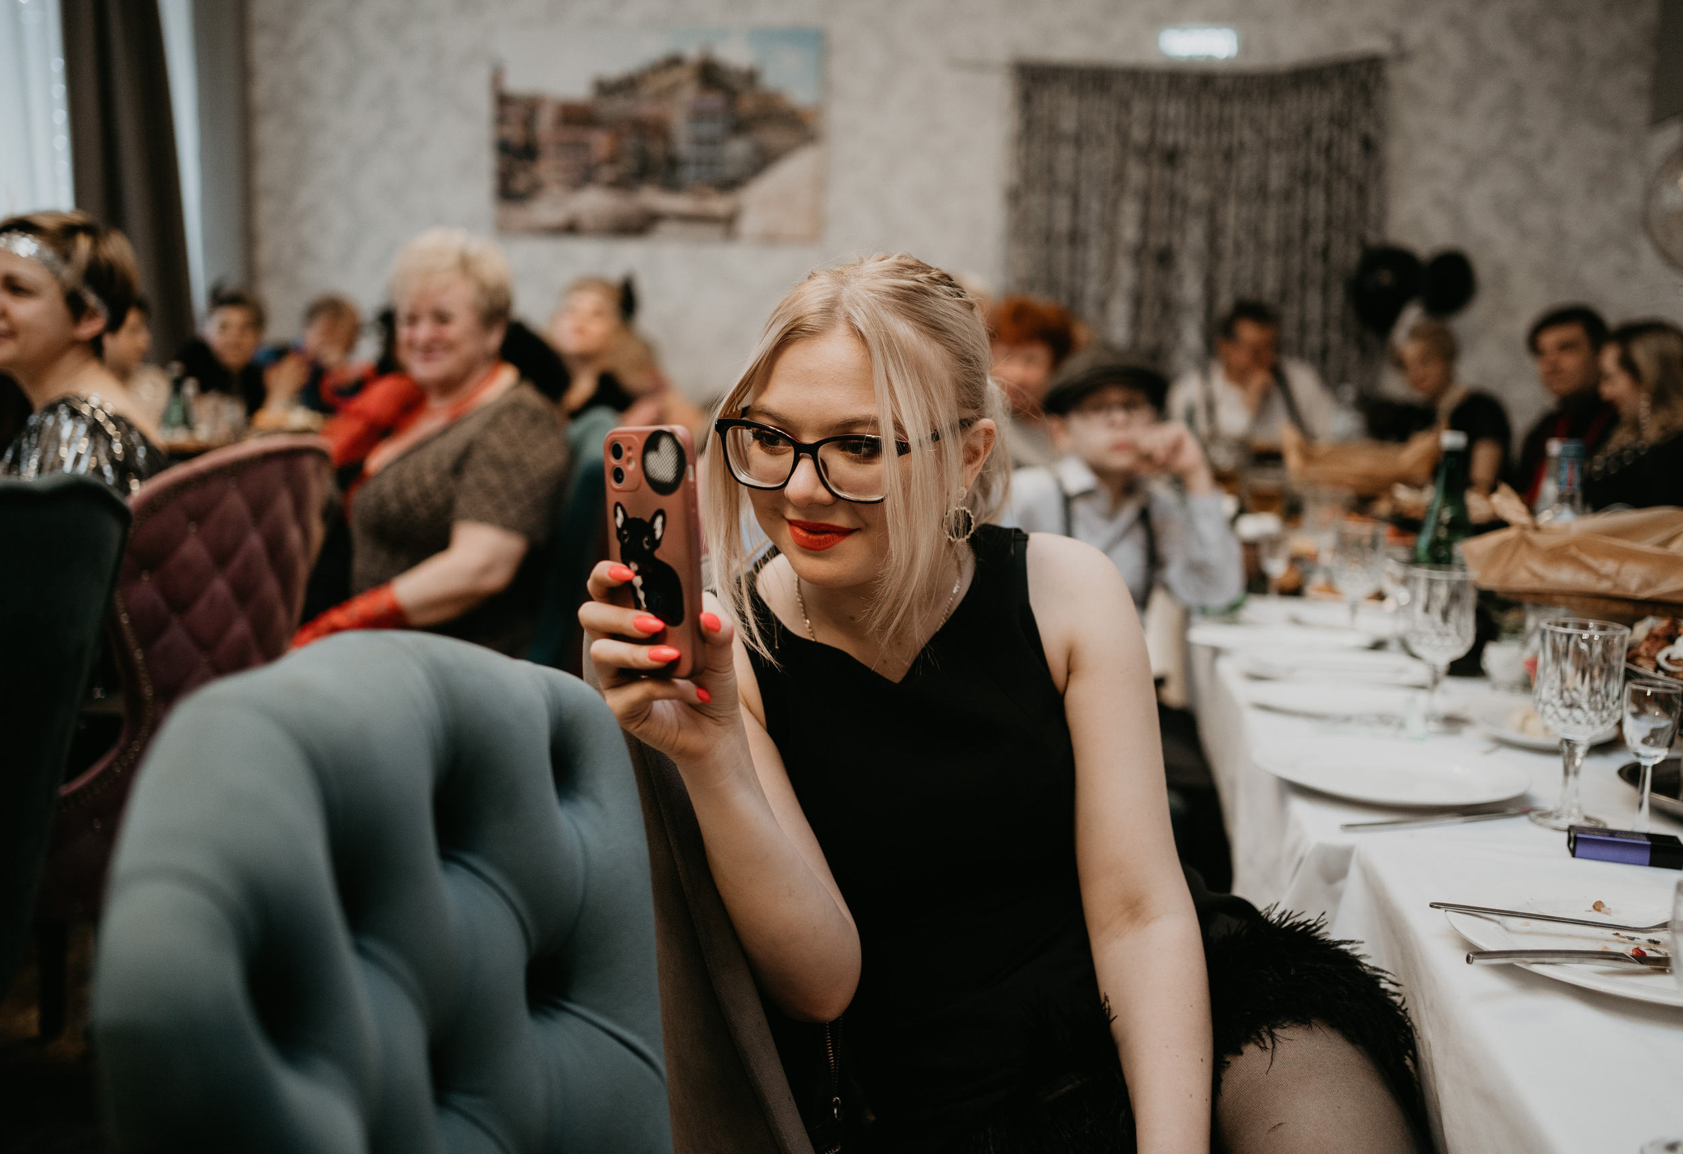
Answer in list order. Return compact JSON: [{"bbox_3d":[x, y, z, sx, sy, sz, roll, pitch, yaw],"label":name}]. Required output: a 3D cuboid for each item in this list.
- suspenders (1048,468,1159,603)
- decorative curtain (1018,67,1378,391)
[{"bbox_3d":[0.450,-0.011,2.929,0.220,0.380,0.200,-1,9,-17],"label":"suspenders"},{"bbox_3d":[1.233,-0.777,5.946,1.320,2.000,0.100,2,9,8],"label":"decorative curtain"}]

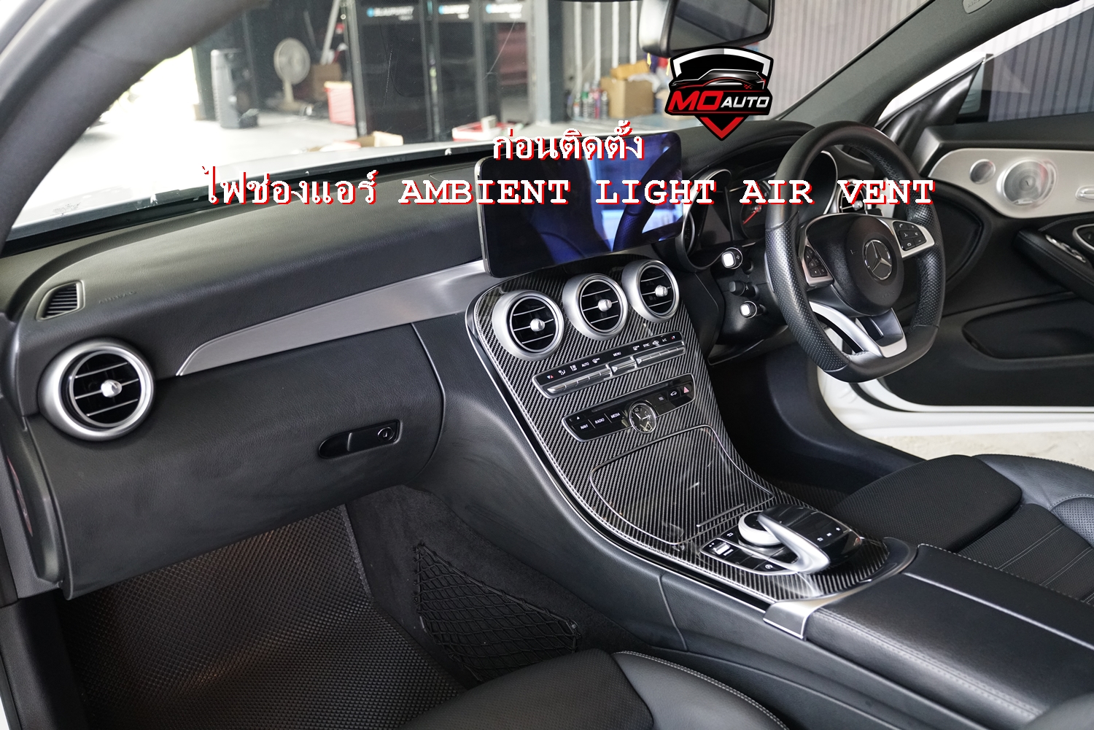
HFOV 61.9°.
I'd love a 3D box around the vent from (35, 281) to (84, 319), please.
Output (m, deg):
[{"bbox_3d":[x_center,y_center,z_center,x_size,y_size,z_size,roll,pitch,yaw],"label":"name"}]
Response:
[{"bbox_3d":[-0.480,-0.064,0.900,0.049,0.035,0.015,-20,-7,-39],"label":"vent"}]

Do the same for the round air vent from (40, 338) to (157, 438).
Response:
[{"bbox_3d":[-0.430,0.024,0.872,0.030,0.098,0.098,-3,15,44],"label":"round air vent"}]

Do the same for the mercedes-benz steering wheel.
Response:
[{"bbox_3d":[0.430,-0.162,1.279,0.370,0.355,0.085,-17,7,-34],"label":"mercedes-benz steering wheel"}]

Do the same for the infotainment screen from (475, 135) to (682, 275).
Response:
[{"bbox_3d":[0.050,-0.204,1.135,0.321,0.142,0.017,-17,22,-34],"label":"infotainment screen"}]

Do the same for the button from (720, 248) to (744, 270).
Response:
[{"bbox_3d":[0.254,-0.145,1.250,0.026,0.027,0.020,11,25,29],"label":"button"}]

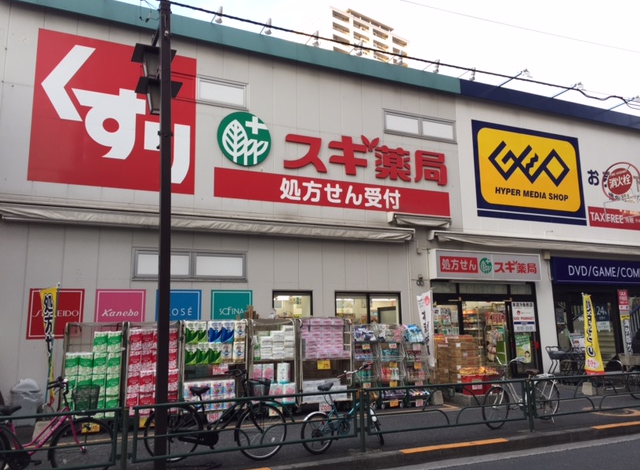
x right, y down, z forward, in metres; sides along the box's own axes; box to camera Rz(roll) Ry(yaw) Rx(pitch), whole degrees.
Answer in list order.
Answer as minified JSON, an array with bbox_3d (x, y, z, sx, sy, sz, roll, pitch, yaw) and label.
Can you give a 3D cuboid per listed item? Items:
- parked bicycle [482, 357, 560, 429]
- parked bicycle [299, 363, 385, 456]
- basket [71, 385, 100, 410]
[{"bbox_3d":[3.308,2.543,8.807,1.760,1.070,0.570,4,-11,-29],"label":"parked bicycle"},{"bbox_3d":[0.308,2.331,7.234,1.330,1.070,0.540,4,-11,-29],"label":"parked bicycle"},{"bbox_3d":[-2.565,1.797,5.892,0.280,0.280,0.350,3,-11,-25],"label":"basket"}]

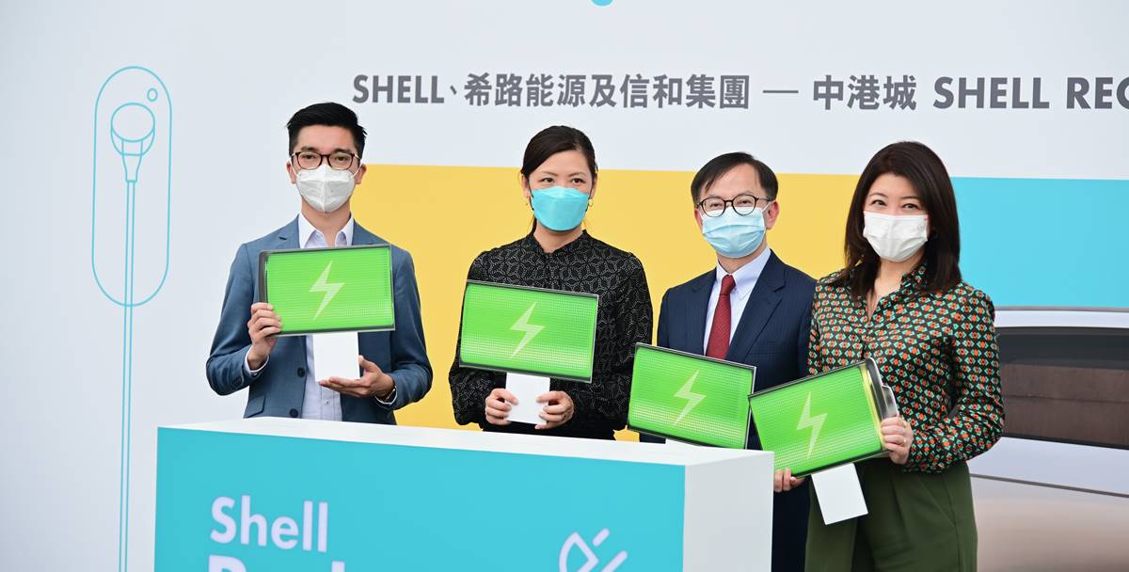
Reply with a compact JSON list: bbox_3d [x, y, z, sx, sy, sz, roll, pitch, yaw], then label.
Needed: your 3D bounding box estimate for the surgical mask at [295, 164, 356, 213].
[{"bbox_3d":[-0.536,-0.218,5.980,0.133,0.109,0.085,2,1,-3],"label":"surgical mask"}]

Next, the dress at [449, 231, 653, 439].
[{"bbox_3d":[-0.043,0.385,5.950,0.455,1.020,0.320,2,1,13],"label":"dress"}]

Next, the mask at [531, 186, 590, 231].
[{"bbox_3d":[-0.009,-0.170,5.920,0.126,0.102,0.085,1,1,-1],"label":"mask"}]

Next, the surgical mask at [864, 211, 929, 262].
[{"bbox_3d":[0.688,-0.102,5.530,0.130,0.104,0.085,6,1,7],"label":"surgical mask"}]

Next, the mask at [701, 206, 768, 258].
[{"bbox_3d":[0.366,-0.117,5.780,0.132,0.112,0.085,-4,1,14],"label":"mask"}]

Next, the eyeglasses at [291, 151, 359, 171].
[{"bbox_3d":[-0.540,-0.281,6.010,0.147,0.045,0.140,2,-3,-3],"label":"eyeglasses"}]

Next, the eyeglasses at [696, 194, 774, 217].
[{"bbox_3d":[0.373,-0.176,5.810,0.142,0.046,0.140,-4,1,16],"label":"eyeglasses"}]

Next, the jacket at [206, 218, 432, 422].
[{"bbox_3d":[-0.556,0.205,6.000,0.500,0.720,0.340,1,1,-2],"label":"jacket"}]

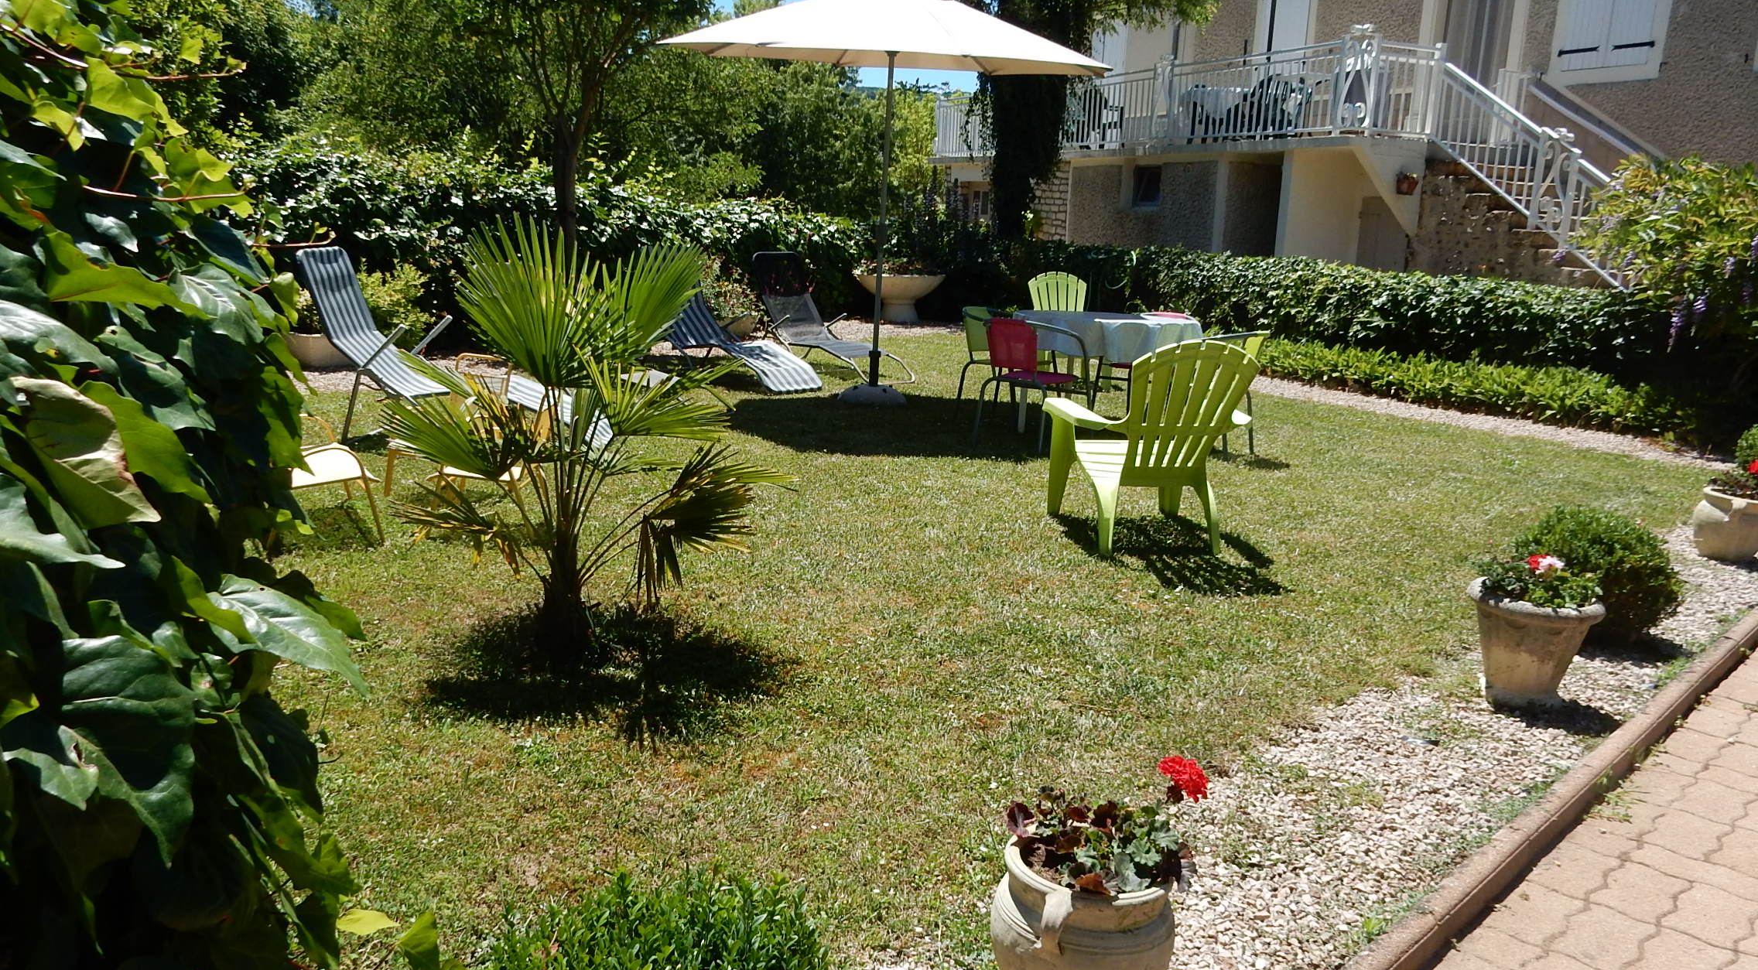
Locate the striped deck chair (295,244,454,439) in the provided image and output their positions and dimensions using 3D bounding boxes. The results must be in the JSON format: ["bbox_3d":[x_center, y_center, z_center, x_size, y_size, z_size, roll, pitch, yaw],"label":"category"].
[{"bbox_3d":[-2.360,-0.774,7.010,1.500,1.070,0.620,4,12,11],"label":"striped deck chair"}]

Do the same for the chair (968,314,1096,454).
[{"bbox_3d":[0.911,-0.626,7.656,0.560,0.760,0.580,11,15,36],"label":"chair"}]

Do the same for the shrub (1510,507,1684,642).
[{"bbox_3d":[2.385,0.291,4.230,0.499,0.437,0.499,9,13,29],"label":"shrub"}]

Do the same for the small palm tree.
[{"bbox_3d":[-0.891,-0.136,3.866,1.200,1.300,1.150,2,12,0],"label":"small palm tree"}]

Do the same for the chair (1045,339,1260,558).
[{"bbox_3d":[1.122,-0.225,5.417,0.720,0.880,0.820,0,12,-8],"label":"chair"}]

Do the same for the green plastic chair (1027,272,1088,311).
[{"bbox_3d":[1.557,-1.257,10.469,0.720,0.880,0.820,0,12,-8],"label":"green plastic chair"}]

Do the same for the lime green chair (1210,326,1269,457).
[{"bbox_3d":[1.970,-0.562,7.570,0.580,0.750,0.560,13,16,41],"label":"lime green chair"}]

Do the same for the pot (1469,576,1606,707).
[{"bbox_3d":[1.930,0.473,3.758,0.370,0.340,0.370,9,14,28],"label":"pot"}]

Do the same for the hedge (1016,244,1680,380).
[{"bbox_3d":[4.083,-1.730,12.683,0.760,1.080,8.051,-5,13,-29],"label":"hedge"}]

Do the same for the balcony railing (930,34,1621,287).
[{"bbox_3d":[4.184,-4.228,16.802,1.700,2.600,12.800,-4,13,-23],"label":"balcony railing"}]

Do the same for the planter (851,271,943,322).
[{"bbox_3d":[0.214,-2.149,14.661,1.057,0.588,1.057,2,12,0],"label":"planter"}]

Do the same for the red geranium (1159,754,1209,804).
[{"bbox_3d":[0.487,0.470,2.028,0.080,0.075,0.080,2,12,0],"label":"red geranium"}]

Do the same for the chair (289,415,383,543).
[{"bbox_3d":[-2.366,-0.190,5.005,0.660,0.740,0.720,-5,14,-32],"label":"chair"}]

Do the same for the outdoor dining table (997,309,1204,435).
[{"bbox_3d":[1.444,-0.708,8.207,1.220,0.720,0.920,5,13,14],"label":"outdoor dining table"}]

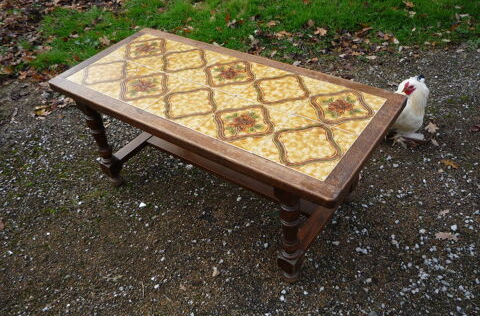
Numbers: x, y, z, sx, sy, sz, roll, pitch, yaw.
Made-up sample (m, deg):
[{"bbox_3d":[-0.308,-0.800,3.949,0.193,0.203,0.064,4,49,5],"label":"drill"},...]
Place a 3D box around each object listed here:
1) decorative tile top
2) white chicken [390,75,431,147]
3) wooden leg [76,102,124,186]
[{"bbox_3d":[-0.092,-0.219,1.332,1.000,0.015,0.395,22,48,29],"label":"decorative tile top"},{"bbox_3d":[0.696,-0.201,1.679,0.165,0.315,0.275,26,50,32],"label":"white chicken"},{"bbox_3d":[-0.520,-0.053,1.579,0.060,0.430,0.060,22,48,29],"label":"wooden leg"}]

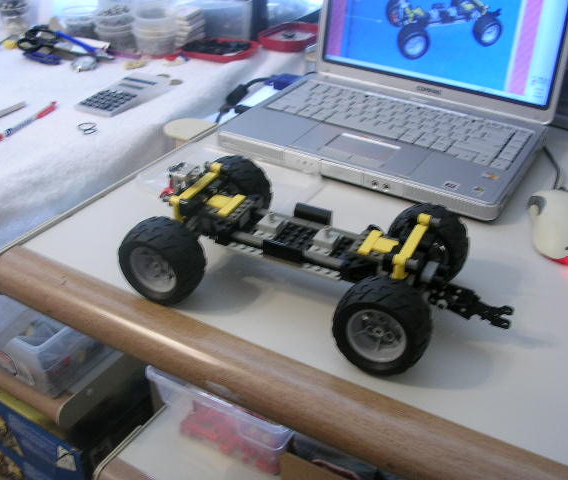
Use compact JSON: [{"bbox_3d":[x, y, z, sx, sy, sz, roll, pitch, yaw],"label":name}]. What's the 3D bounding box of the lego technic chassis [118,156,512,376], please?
[{"bbox_3d":[0.031,0.010,0.577,0.312,0.083,0.161,16,34,19],"label":"lego technic chassis"}]

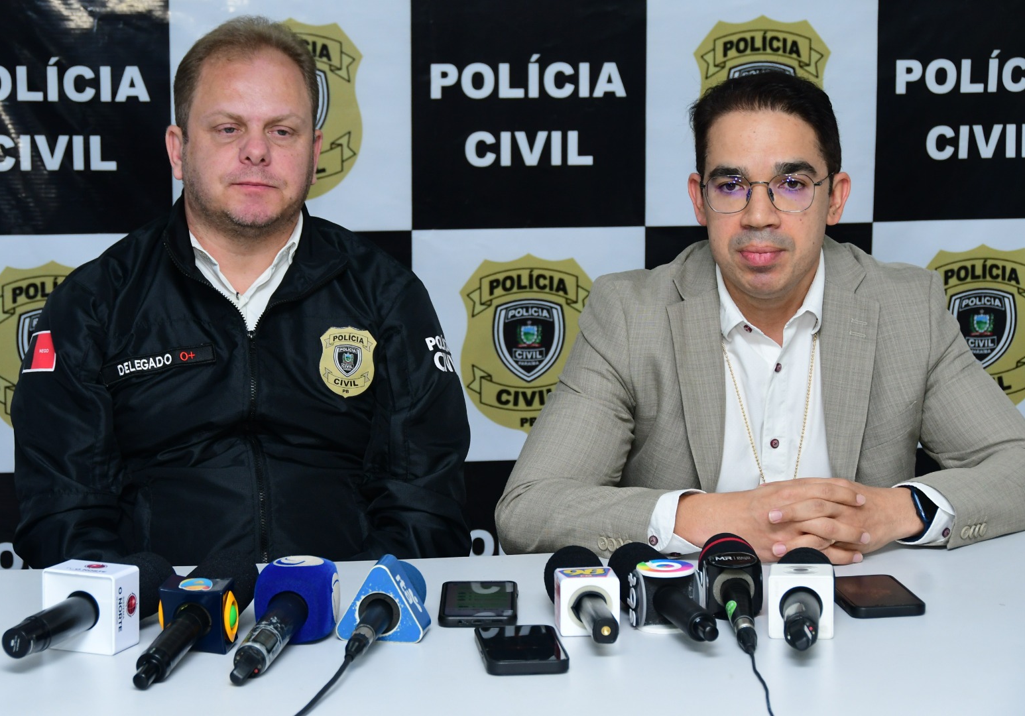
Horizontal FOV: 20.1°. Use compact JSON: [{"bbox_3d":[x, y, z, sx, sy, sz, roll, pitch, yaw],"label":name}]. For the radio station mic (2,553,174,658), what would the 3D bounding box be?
[{"bbox_3d":[-0.401,0.235,2.701,0.075,0.073,0.252,4,10,20],"label":"radio station mic"}]

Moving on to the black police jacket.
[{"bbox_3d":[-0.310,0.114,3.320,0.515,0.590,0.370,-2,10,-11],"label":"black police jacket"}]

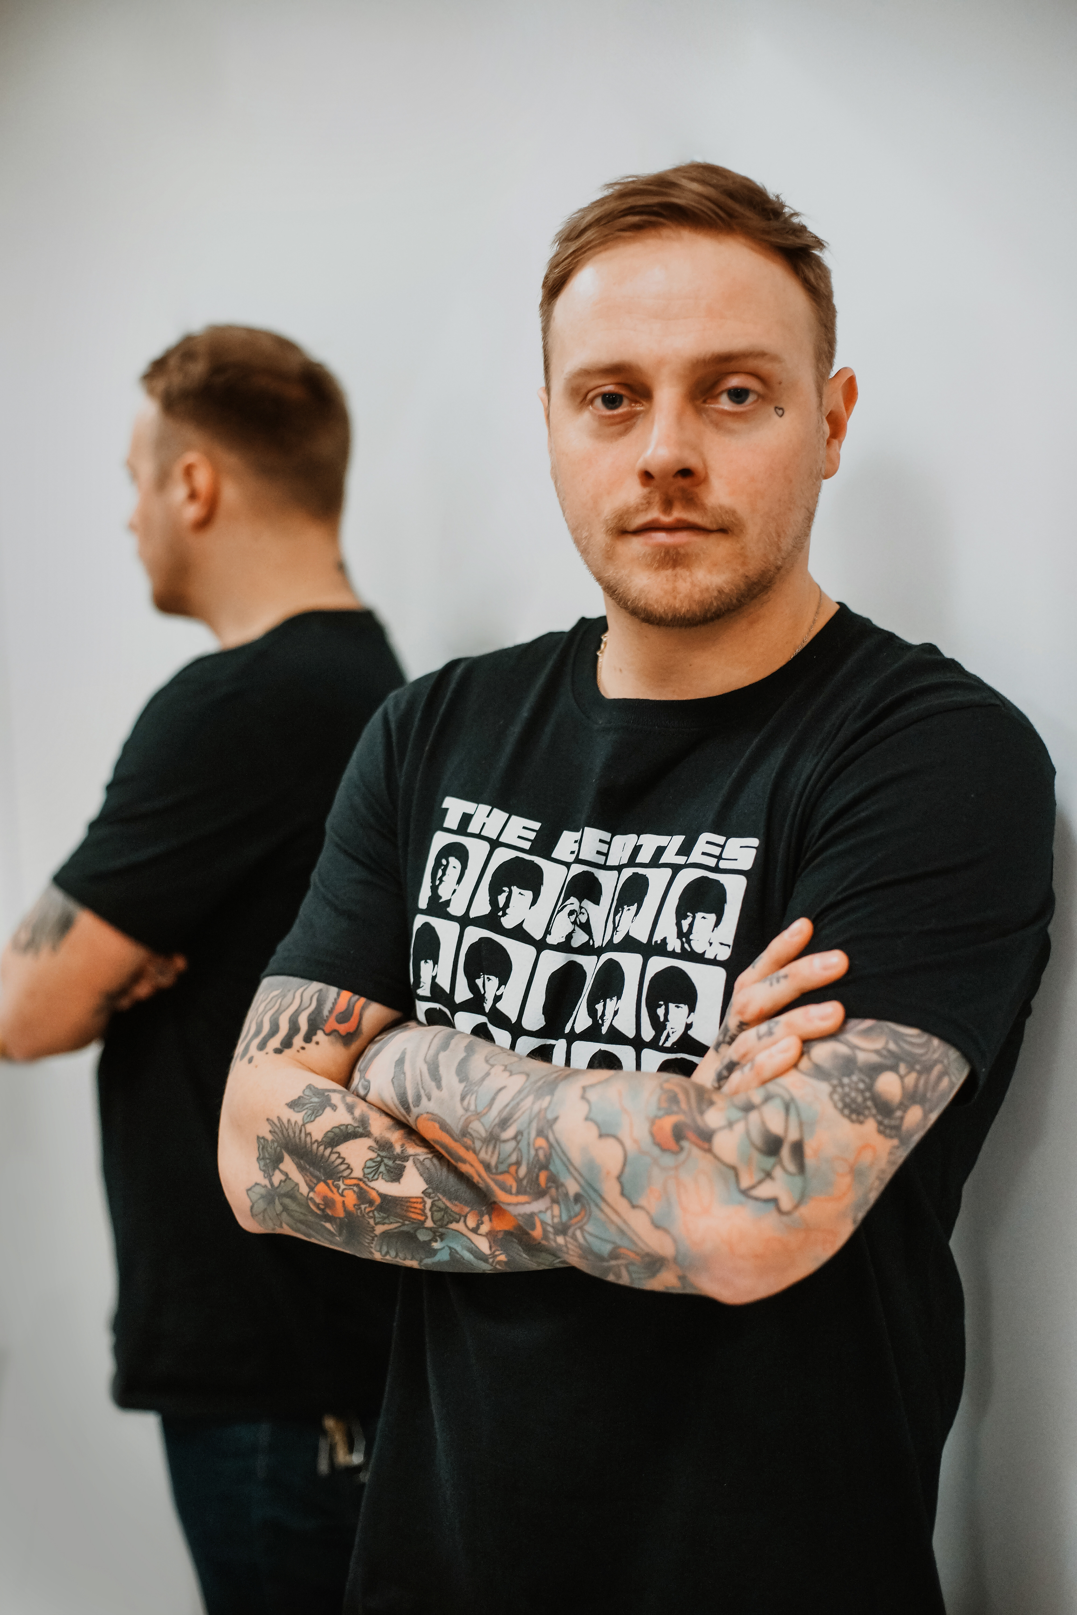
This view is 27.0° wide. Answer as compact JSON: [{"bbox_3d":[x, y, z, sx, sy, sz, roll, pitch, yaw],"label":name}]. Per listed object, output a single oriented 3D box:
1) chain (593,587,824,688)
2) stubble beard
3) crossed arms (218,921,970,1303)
[{"bbox_3d":[0.094,-0.092,1.250,0.135,0.090,0.135,3,5,26],"label":"chain"},{"bbox_3d":[0.084,-0.133,1.205,0.132,0.080,0.092,0,6,17],"label":"stubble beard"},{"bbox_3d":[0.010,0.134,1.165,0.410,0.185,0.200,4,6,32],"label":"crossed arms"}]

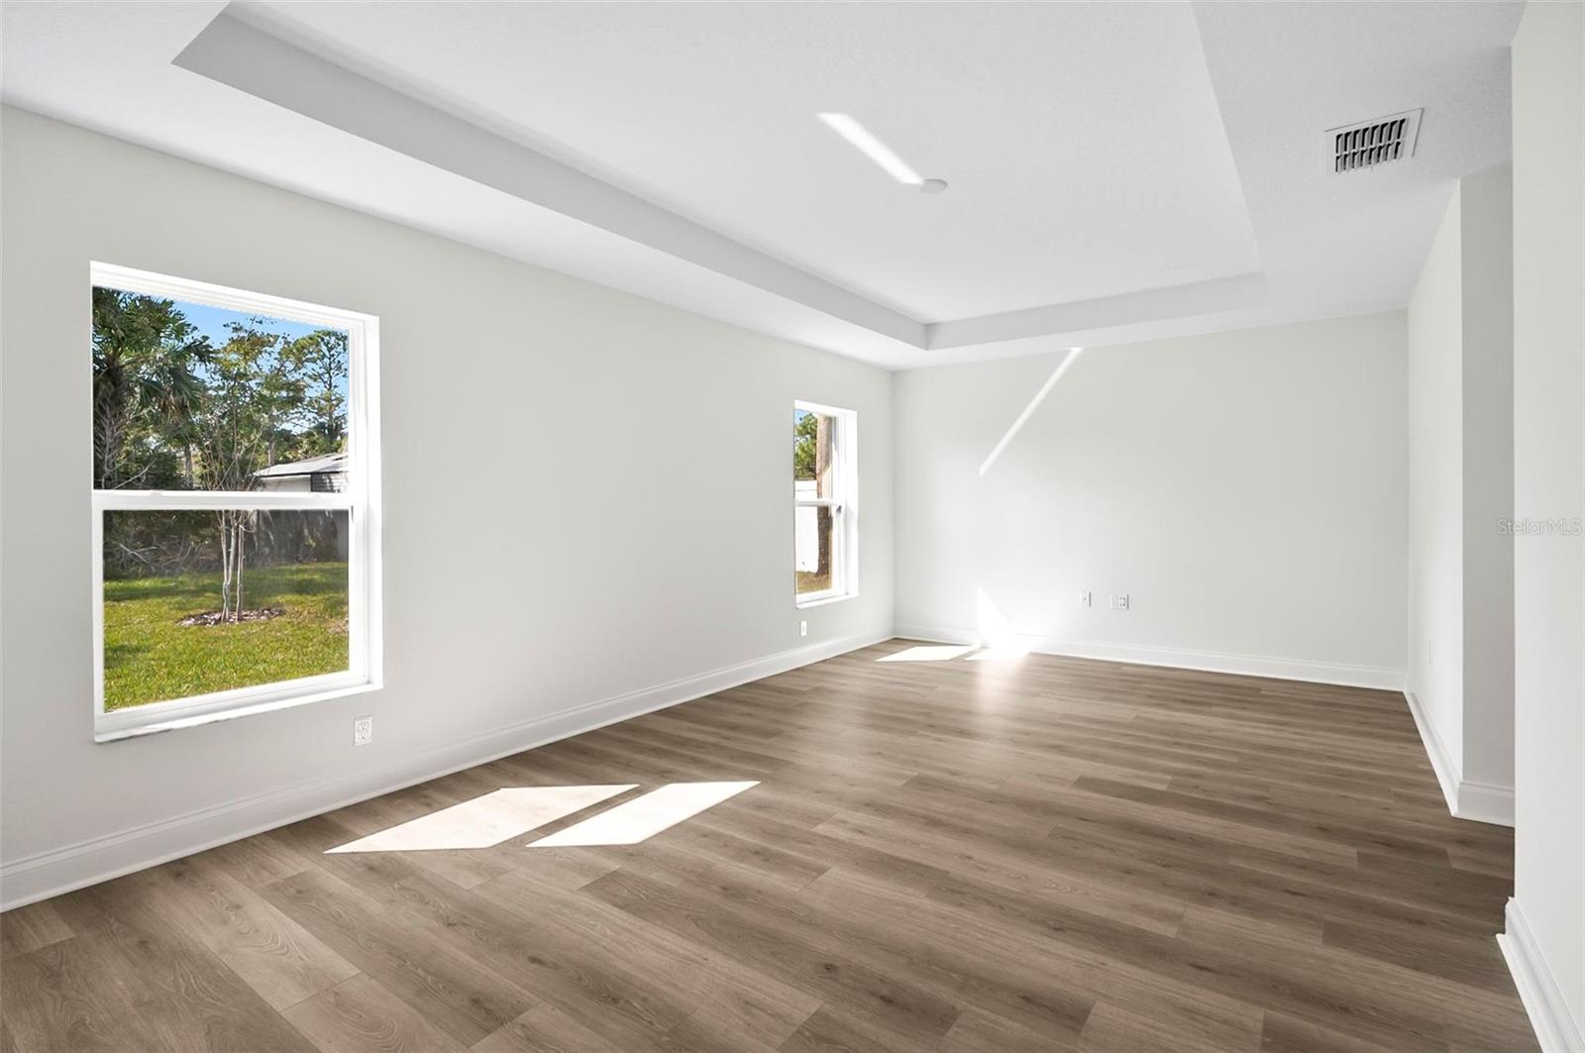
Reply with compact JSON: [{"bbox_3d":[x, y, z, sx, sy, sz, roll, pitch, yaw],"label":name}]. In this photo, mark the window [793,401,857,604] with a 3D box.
[{"bbox_3d":[0.255,-0.180,5.713,0.120,1.574,0.879,1,2,38],"label":"window"}]

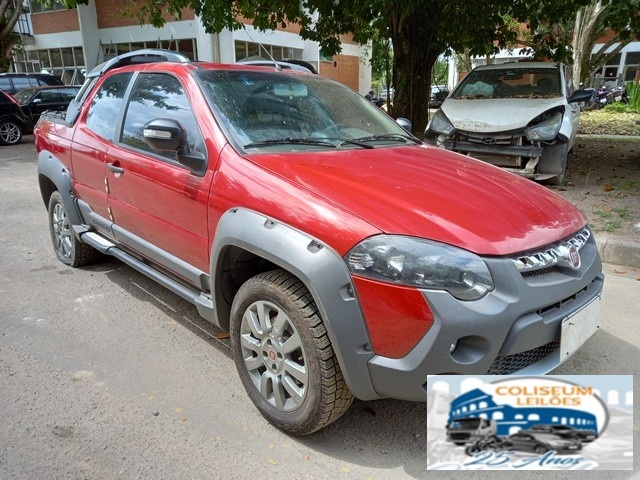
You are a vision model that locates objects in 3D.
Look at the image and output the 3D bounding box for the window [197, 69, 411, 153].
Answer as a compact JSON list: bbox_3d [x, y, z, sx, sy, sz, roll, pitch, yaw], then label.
[{"bbox_3d":[-0.068,-0.762,2.566,1.330,0.140,0.820,-13,50,-41],"label":"window"}]

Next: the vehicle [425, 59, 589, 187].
[{"bbox_3d":[2.861,-1.807,6.767,1.720,1.470,3.850,9,20,28],"label":"vehicle"}]

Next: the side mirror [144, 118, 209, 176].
[{"bbox_3d":[-0.646,-0.410,2.045,0.210,0.230,0.200,-13,20,-41],"label":"side mirror"}]

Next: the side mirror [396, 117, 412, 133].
[{"bbox_3d":[0.542,-0.708,3.159,0.210,0.230,0.200,-13,20,-41],"label":"side mirror"}]

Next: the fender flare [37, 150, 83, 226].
[{"bbox_3d":[-2.056,-0.413,3.638,0.140,0.550,1.000,-13,20,-41],"label":"fender flare"}]

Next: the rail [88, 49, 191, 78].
[{"bbox_3d":[-1.210,-1.127,2.974,0.110,0.140,1.500,-13,20,-41],"label":"rail"}]

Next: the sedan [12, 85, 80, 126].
[{"bbox_3d":[-8.942,-4.472,15.528,1.750,1.470,4.300,13,23,35],"label":"sedan"}]

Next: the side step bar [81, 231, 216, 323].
[{"bbox_3d":[-1.064,0.145,2.687,0.140,0.115,1.780,-13,20,-41],"label":"side step bar"}]

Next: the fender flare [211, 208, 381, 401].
[{"bbox_3d":[-0.139,0.186,1.650,0.150,0.560,0.930,-13,20,-41],"label":"fender flare"}]

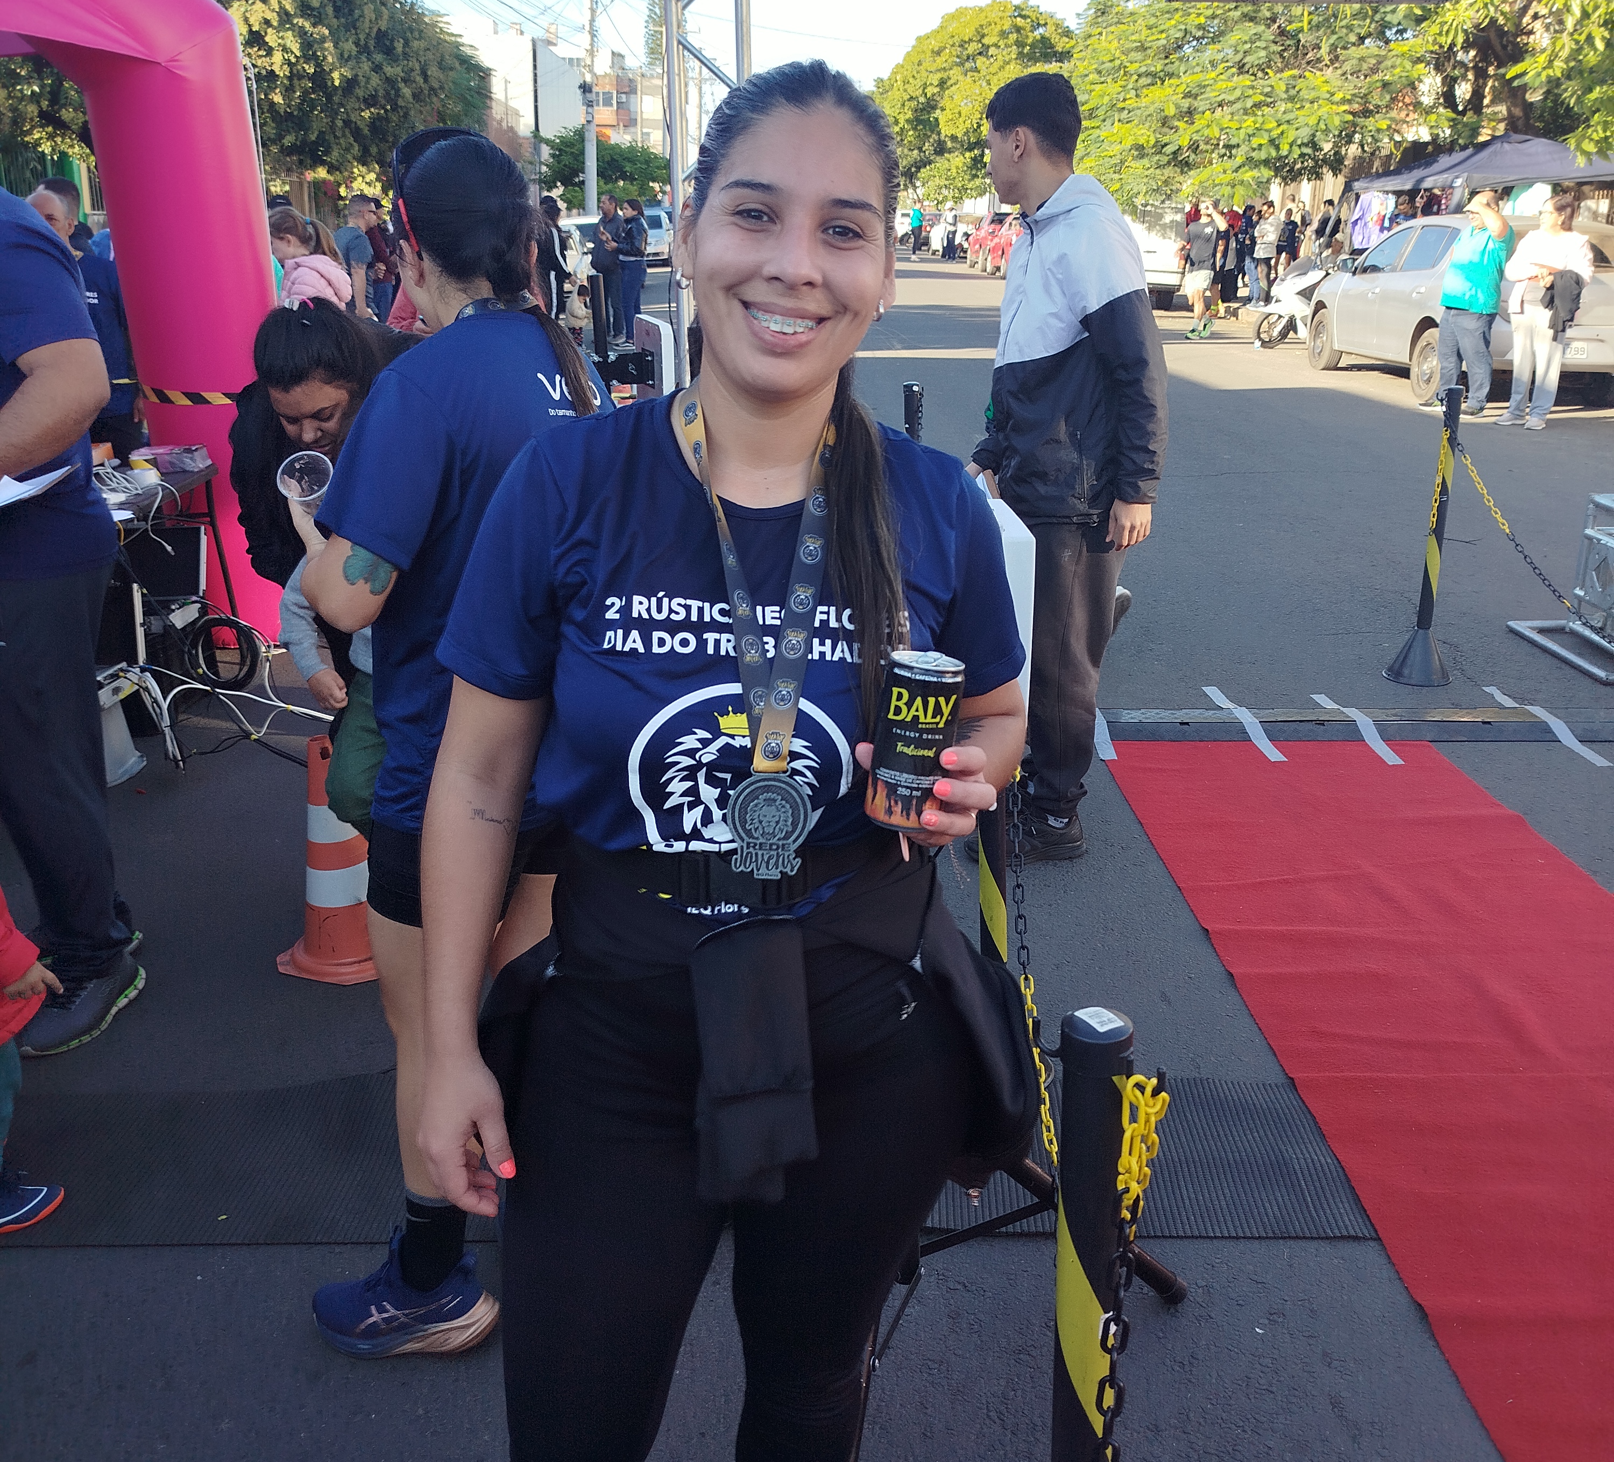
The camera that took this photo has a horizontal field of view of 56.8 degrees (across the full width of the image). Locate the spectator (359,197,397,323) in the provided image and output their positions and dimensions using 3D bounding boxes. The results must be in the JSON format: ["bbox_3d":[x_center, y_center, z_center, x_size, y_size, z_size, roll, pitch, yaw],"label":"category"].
[{"bbox_3d":[-3.754,-3.896,13.254,0.500,1.720,0.360,-11,22,-28],"label":"spectator"}]

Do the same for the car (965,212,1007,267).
[{"bbox_3d":[5.200,-12.833,38.949,1.720,1.470,4.050,0,19,0],"label":"car"}]

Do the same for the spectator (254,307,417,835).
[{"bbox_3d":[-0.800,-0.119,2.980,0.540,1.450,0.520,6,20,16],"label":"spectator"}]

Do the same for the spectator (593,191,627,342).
[{"bbox_3d":[-2.479,-5.803,18.731,0.400,1.760,0.520,-14,23,-35],"label":"spectator"}]

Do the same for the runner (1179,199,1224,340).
[{"bbox_3d":[5.101,-6.002,19.403,0.550,1.700,0.460,8,21,22],"label":"runner"}]

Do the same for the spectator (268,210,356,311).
[{"bbox_3d":[-2.130,-1.466,6.588,0.360,1.580,0.460,14,24,34],"label":"spectator"}]

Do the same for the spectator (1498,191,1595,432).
[{"bbox_3d":[5.484,-3.114,11.090,0.550,1.650,0.400,12,22,31],"label":"spectator"}]

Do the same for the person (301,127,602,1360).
[{"bbox_3d":[-0.440,0.065,1.947,0.520,1.590,0.460,15,24,37],"label":"person"}]

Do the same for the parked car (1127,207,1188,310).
[{"bbox_3d":[4.950,-8.007,25.064,1.760,1.620,4.300,0,19,0],"label":"parked car"}]

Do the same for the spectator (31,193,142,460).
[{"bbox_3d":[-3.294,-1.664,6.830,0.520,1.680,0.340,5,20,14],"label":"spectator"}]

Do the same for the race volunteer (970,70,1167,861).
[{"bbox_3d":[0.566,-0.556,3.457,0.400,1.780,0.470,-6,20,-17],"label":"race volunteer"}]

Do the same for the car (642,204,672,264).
[{"bbox_3d":[-4.600,-13.993,42.145,1.760,1.540,4.150,0,19,0],"label":"car"}]

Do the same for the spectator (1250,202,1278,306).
[{"bbox_3d":[7.060,-7.393,23.054,0.360,1.600,0.480,-11,22,-29],"label":"spectator"}]

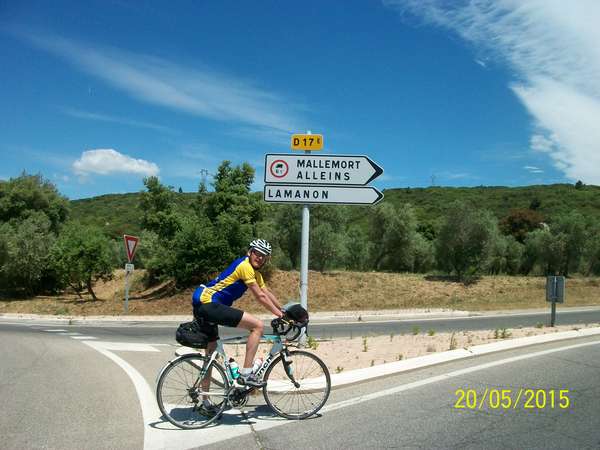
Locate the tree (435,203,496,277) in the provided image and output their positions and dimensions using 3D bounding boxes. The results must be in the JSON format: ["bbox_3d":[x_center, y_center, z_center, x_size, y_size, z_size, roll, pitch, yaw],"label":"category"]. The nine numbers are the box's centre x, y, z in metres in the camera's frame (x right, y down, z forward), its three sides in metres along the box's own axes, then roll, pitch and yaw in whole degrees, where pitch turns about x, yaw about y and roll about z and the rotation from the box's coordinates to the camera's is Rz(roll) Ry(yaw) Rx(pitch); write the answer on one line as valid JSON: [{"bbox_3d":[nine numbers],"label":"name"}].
[{"bbox_3d":[6.781,0.591,24.000,2.607,3.177,2.607,2,-3,0],"label":"tree"}]

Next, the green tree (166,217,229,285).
[{"bbox_3d":[-3.238,0.845,18.800,2.144,2.233,2.144,2,-3,0],"label":"green tree"}]

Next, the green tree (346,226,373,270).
[{"bbox_3d":[2.680,1.031,27.000,1.500,2.150,1.500,2,-2,0],"label":"green tree"}]

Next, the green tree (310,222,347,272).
[{"bbox_3d":[1.050,0.821,22.500,1.494,1.985,1.494,2,-3,0],"label":"green tree"}]

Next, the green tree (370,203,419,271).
[{"bbox_3d":[4.330,0.527,27.000,2.200,3.100,2.100,2,-2,0],"label":"green tree"}]

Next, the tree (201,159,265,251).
[{"bbox_3d":[-2.463,-0.456,21.500,2.500,3.900,2.400,2,-2,0],"label":"tree"}]

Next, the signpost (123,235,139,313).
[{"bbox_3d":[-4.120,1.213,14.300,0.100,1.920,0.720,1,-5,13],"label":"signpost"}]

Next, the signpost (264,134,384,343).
[{"bbox_3d":[0.373,0.214,9.350,1.880,3.380,0.160,1,-2,3],"label":"signpost"}]

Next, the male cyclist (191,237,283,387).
[{"bbox_3d":[-0.560,0.980,5.550,0.900,1.650,0.540,3,-3,-24],"label":"male cyclist"}]

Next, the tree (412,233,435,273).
[{"bbox_3d":[5.763,1.283,27.500,1.300,1.900,1.300,2,-2,0],"label":"tree"}]

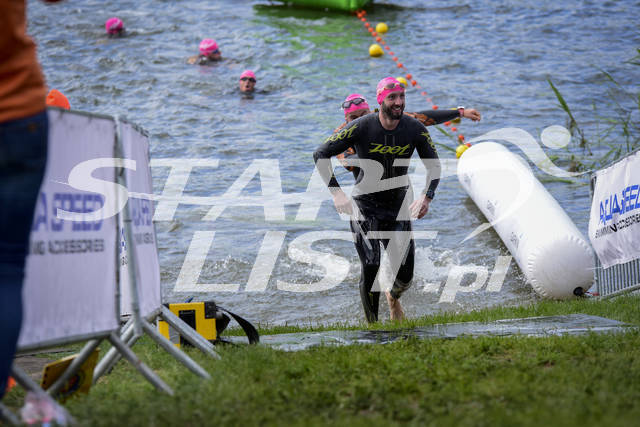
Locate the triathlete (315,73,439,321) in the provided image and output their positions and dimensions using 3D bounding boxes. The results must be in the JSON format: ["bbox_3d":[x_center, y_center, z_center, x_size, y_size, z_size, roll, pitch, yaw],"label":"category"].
[{"bbox_3d":[0.362,-0.057,22.600,0.820,1.680,0.620,-1,11,-7],"label":"triathlete"}]

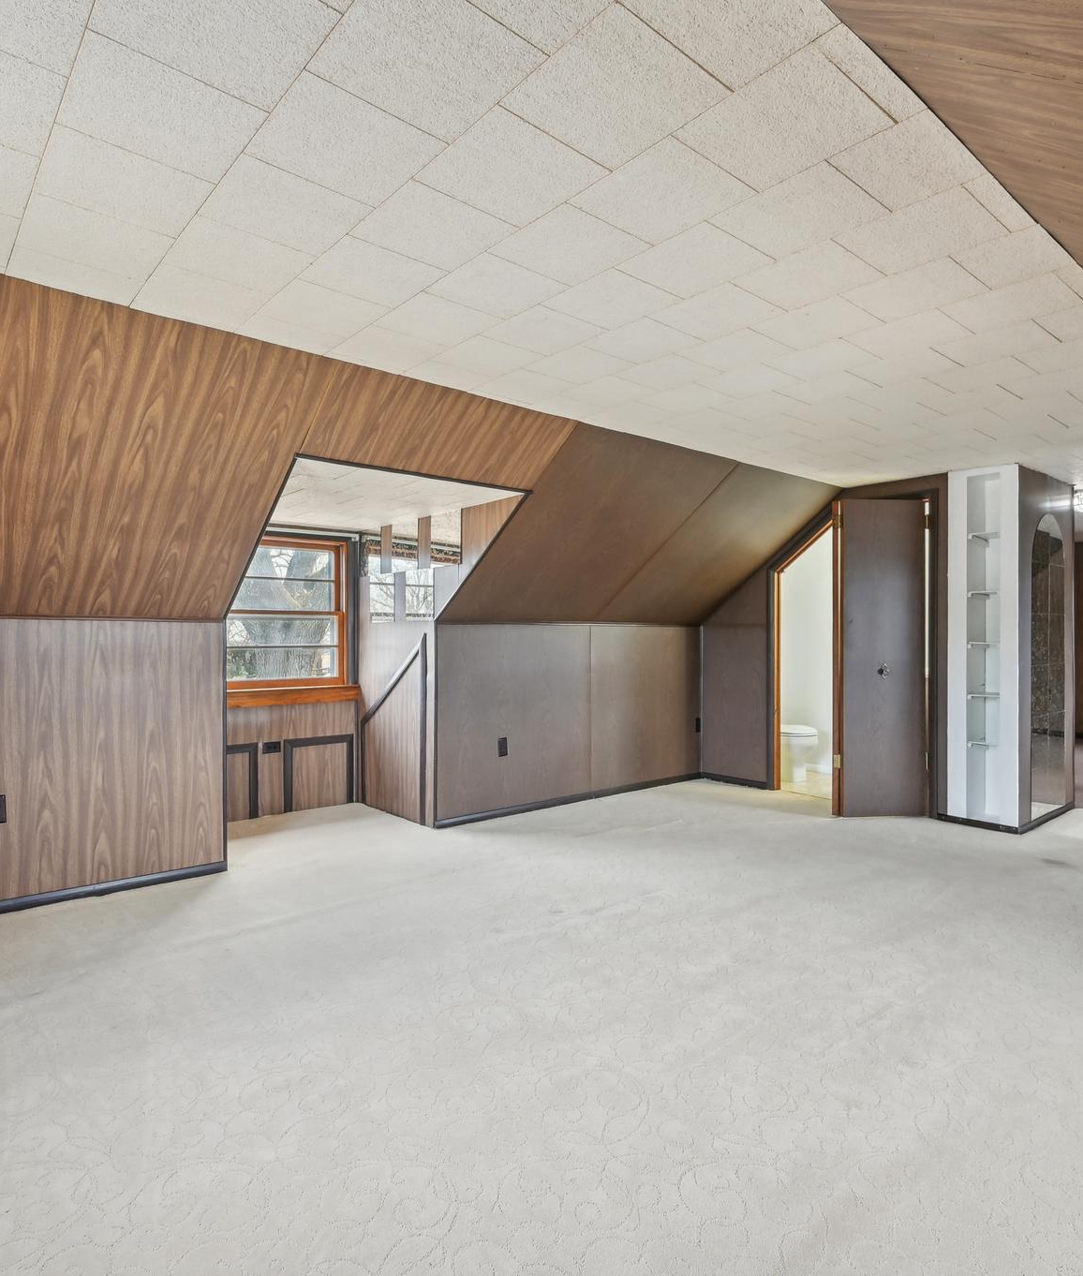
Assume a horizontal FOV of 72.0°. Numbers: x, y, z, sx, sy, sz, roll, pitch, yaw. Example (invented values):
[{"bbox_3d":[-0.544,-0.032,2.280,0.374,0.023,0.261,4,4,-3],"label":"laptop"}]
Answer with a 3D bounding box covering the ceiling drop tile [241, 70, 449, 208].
[{"bbox_3d":[-0.398,-1.004,1.516,0.305,0.018,0.305,0,1,-41],"label":"ceiling drop tile"}]

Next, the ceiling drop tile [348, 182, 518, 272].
[{"bbox_3d":[-0.267,-1.009,1.835,0.306,0.018,0.304,0,0,-41],"label":"ceiling drop tile"}]

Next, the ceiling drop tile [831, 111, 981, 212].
[{"bbox_3d":[0.776,-1.002,1.573,0.305,0.018,0.204,0,0,-40],"label":"ceiling drop tile"}]

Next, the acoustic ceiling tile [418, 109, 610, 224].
[{"bbox_3d":[-0.065,-1.001,1.597,0.305,0.018,0.305,0,1,-41],"label":"acoustic ceiling tile"}]

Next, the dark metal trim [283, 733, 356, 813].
[{"bbox_3d":[-1.476,0.904,4.989,0.488,0.475,0.020,0,0,-40],"label":"dark metal trim"}]

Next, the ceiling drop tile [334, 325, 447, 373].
[{"bbox_3d":[-0.525,-1.002,2.578,0.305,0.018,0.305,0,0,-40],"label":"ceiling drop tile"}]

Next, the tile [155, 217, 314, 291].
[{"bbox_3d":[-0.796,-1.002,1.963,0.305,0.018,0.305,0,0,-40],"label":"tile"}]

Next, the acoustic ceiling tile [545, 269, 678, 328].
[{"bbox_3d":[0.207,-1.010,2.222,0.306,0.018,0.304,0,0,-41],"label":"acoustic ceiling tile"}]

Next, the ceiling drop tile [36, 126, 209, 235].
[{"bbox_3d":[-0.931,-1.011,1.664,0.305,0.018,0.305,0,1,-41],"label":"ceiling drop tile"}]

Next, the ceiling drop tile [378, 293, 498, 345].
[{"bbox_3d":[-0.324,-1.002,2.349,0.305,0.018,0.305,0,0,-40],"label":"ceiling drop tile"}]

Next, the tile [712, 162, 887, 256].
[{"bbox_3d":[0.607,-1.006,1.764,0.306,0.018,0.304,0,0,-41],"label":"tile"}]

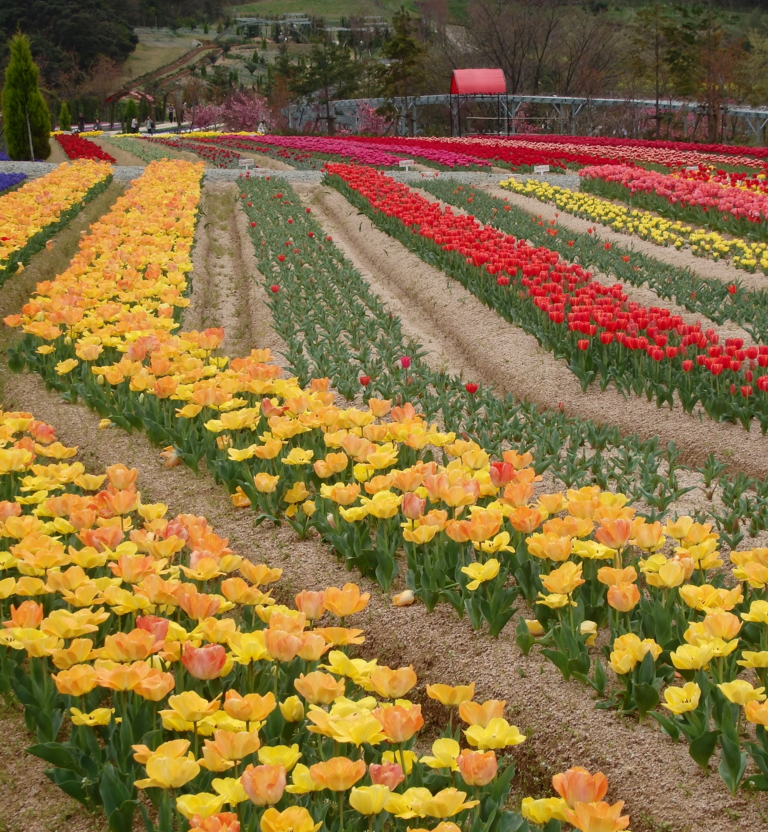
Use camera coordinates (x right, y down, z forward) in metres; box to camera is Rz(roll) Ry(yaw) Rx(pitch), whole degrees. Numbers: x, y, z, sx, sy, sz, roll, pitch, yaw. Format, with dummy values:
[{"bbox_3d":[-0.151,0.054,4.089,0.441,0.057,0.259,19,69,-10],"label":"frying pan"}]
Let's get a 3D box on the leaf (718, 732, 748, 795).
[{"bbox_3d":[0.718,0.714,5.350,0.058,0.125,0.050,0,7,8],"label":"leaf"}]

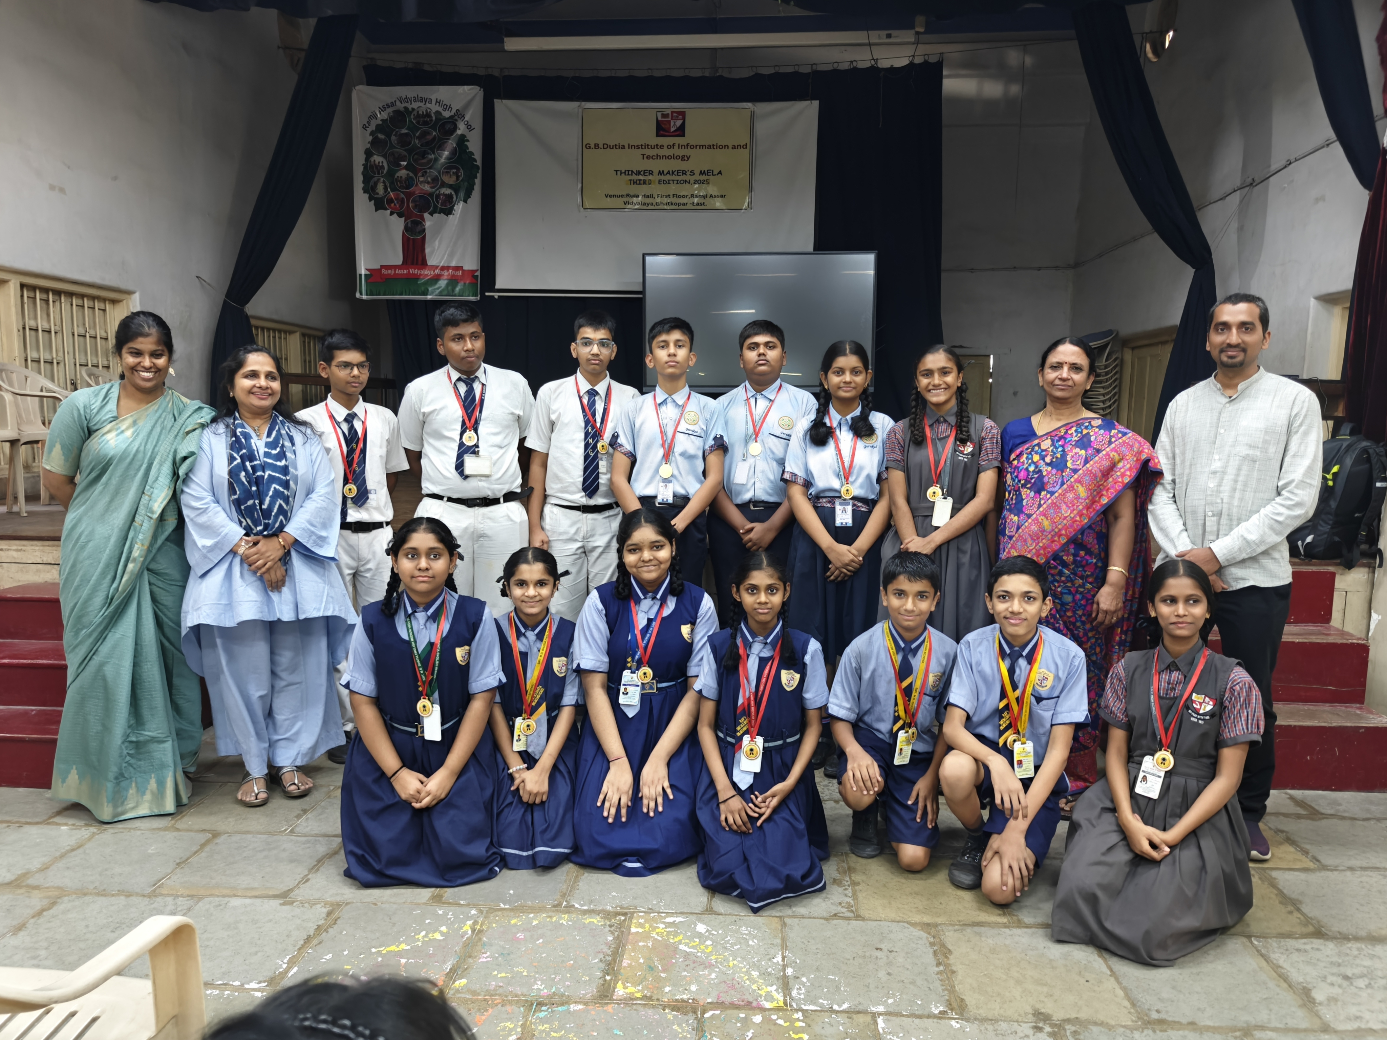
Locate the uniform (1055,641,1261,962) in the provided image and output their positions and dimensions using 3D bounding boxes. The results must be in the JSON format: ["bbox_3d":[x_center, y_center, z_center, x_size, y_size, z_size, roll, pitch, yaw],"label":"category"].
[{"bbox_3d":[1.249,0.691,2.491,0.470,0.706,0.550,4,8,26],"label":"uniform"}]

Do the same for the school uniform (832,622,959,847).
[{"bbox_3d":[0.609,0.613,2.832,0.400,0.640,0.420,1,8,12],"label":"school uniform"}]

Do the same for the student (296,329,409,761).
[{"bbox_3d":[-1.262,0.107,3.423,0.420,1.606,0.270,-3,8,-22],"label":"student"}]

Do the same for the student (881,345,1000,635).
[{"bbox_3d":[0.882,0.154,3.333,0.430,1.530,0.280,1,8,12],"label":"student"}]

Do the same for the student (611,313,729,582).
[{"bbox_3d":[-0.088,0.107,3.312,0.430,1.642,0.280,0,8,-2],"label":"student"}]

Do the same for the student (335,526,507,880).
[{"bbox_3d":[-0.821,0.493,2.808,0.460,1.005,0.580,-2,8,-15],"label":"student"}]

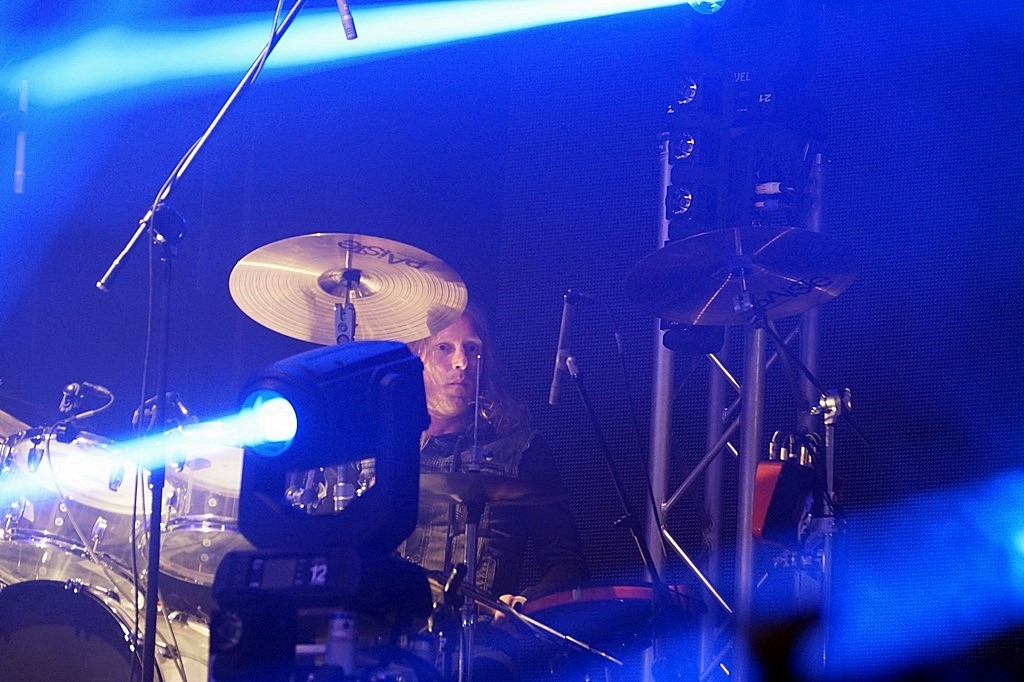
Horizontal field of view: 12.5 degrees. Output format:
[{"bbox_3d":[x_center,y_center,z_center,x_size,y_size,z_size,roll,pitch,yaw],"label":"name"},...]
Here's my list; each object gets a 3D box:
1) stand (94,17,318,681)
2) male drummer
[{"bbox_3d":[-0.617,0.190,8.880,0.650,1.800,0.550,5,-7,-22],"label":"stand"},{"bbox_3d":[-0.180,0.520,9.420,0.650,1.270,0.750,0,-7,18],"label":"male drummer"}]

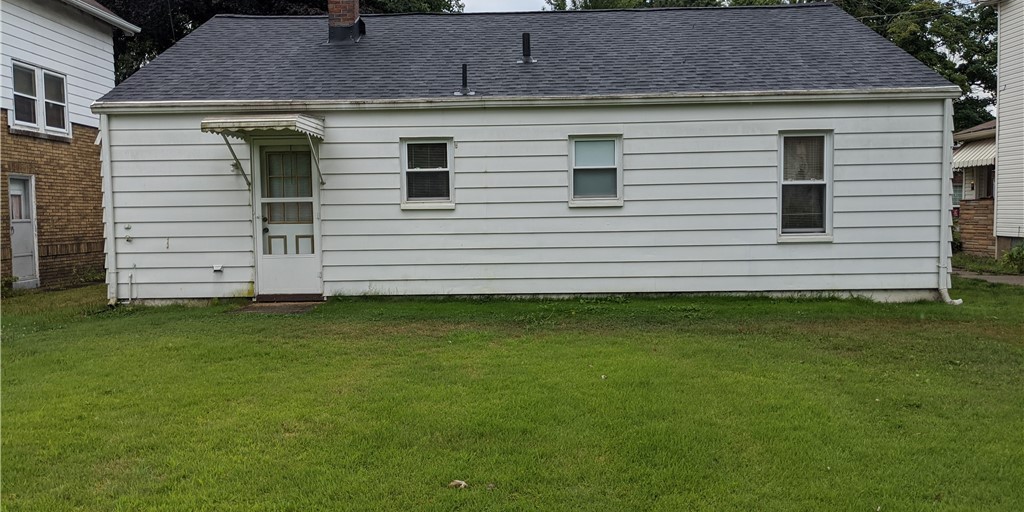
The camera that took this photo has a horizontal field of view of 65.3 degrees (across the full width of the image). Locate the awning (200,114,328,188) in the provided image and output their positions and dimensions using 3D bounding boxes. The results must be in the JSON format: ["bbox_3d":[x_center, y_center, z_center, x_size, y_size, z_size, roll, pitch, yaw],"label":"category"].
[{"bbox_3d":[-2.997,-1.322,9.860,1.080,0.860,1.380,-1,4,2],"label":"awning"}]

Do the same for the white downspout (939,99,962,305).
[{"bbox_3d":[5.680,-0.684,10.294,0.304,2.636,0.120,-1,4,2],"label":"white downspout"}]

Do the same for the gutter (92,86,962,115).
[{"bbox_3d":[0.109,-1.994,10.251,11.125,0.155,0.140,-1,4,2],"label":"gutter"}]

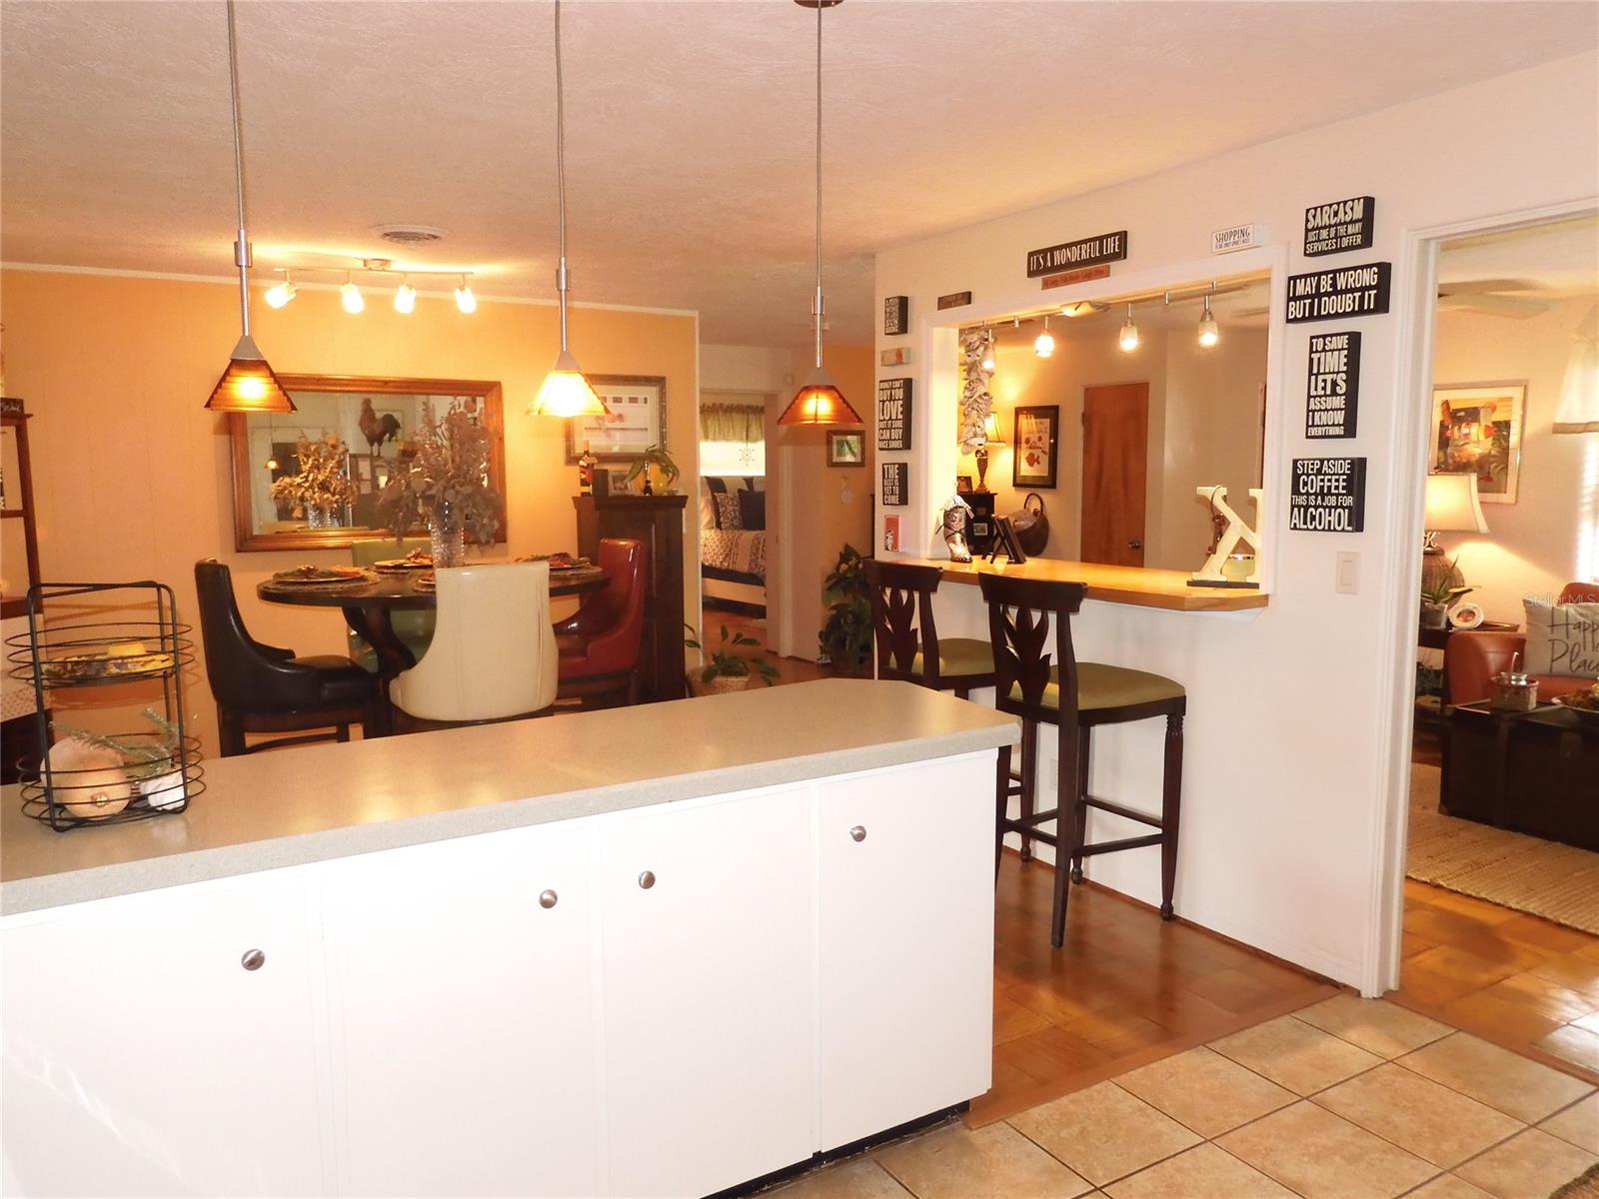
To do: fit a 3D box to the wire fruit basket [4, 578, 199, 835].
[{"bbox_3d":[-1.092,0.157,1.756,0.258,0.360,0.258,-4,7,-32],"label":"wire fruit basket"}]

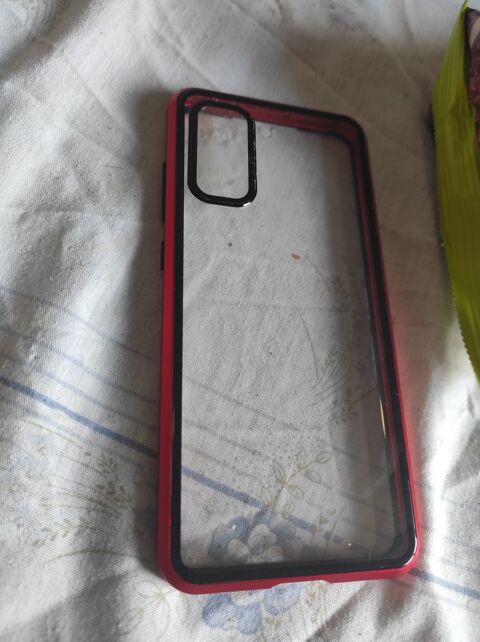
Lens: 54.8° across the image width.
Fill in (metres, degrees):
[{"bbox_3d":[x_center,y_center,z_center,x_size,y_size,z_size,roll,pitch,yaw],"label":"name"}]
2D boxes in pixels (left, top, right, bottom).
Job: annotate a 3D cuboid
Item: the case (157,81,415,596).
[{"bbox_3d":[0.014,-0.004,0.151,0.075,0.011,0.158,3,72,-15],"label":"case"}]

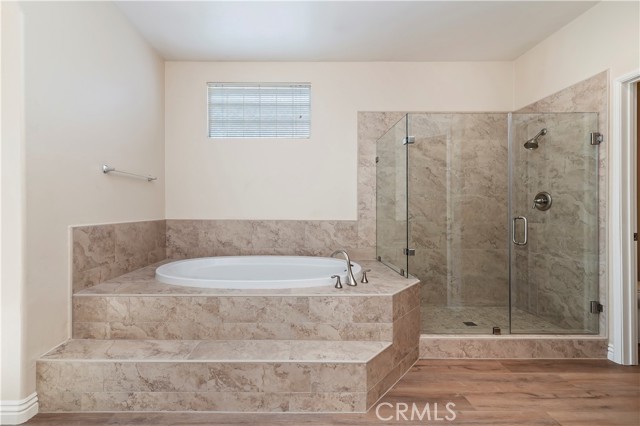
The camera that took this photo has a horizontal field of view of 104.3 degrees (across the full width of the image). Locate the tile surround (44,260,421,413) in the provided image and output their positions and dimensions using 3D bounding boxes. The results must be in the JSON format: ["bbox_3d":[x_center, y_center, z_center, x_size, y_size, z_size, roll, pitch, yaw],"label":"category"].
[{"bbox_3d":[-0.433,0.837,2.135,2.460,0.587,1.450,0,0,0],"label":"tile surround"}]

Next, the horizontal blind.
[{"bbox_3d":[-0.706,-1.179,2.870,1.190,0.640,0.100,0,0,0],"label":"horizontal blind"}]

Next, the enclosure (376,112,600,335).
[{"bbox_3d":[1.460,0.084,2.430,1.585,1.790,0.870,0,0,0],"label":"enclosure"}]

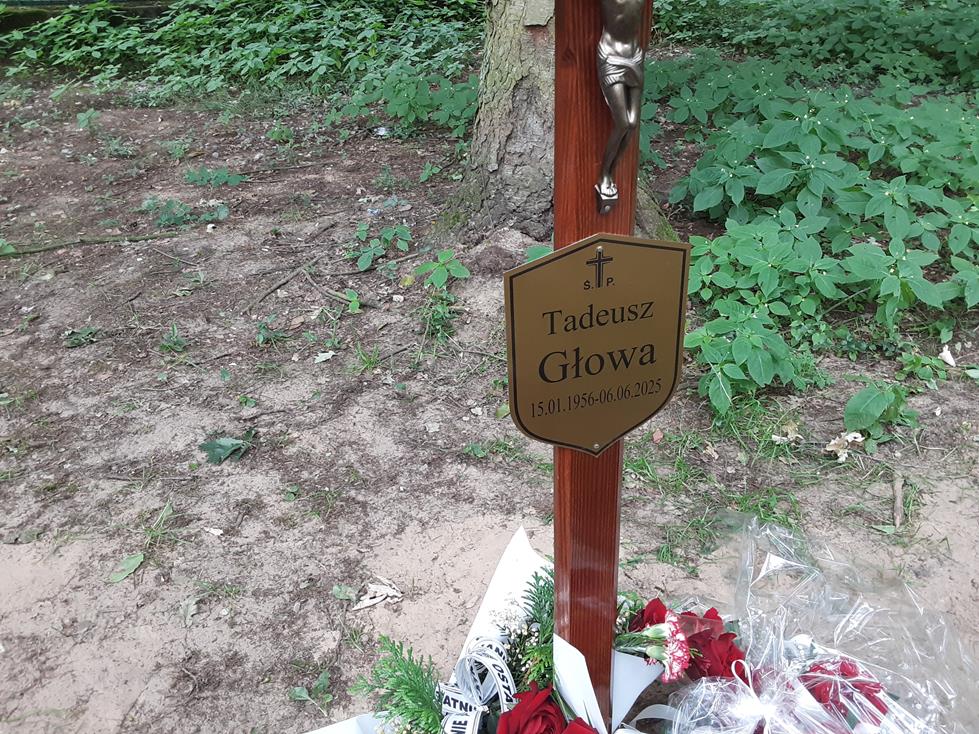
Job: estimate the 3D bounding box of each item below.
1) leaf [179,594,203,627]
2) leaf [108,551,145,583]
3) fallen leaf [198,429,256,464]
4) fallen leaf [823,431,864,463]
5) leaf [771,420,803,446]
[{"bbox_3d":[-0.640,0.526,1.710,0.040,0.018,0.090,-18,33,-26],"label":"leaf"},{"bbox_3d":[-0.839,0.465,1.839,0.046,0.015,0.095,4,30,11],"label":"leaf"},{"bbox_3d":[-0.739,0.227,2.234,0.145,0.032,0.110,-12,31,-16],"label":"fallen leaf"},{"bbox_3d":[0.945,0.212,2.114,0.115,0.038,0.070,-28,38,-37],"label":"fallen leaf"},{"bbox_3d":[0.821,0.181,2.186,0.062,0.032,0.085,24,39,38],"label":"leaf"}]

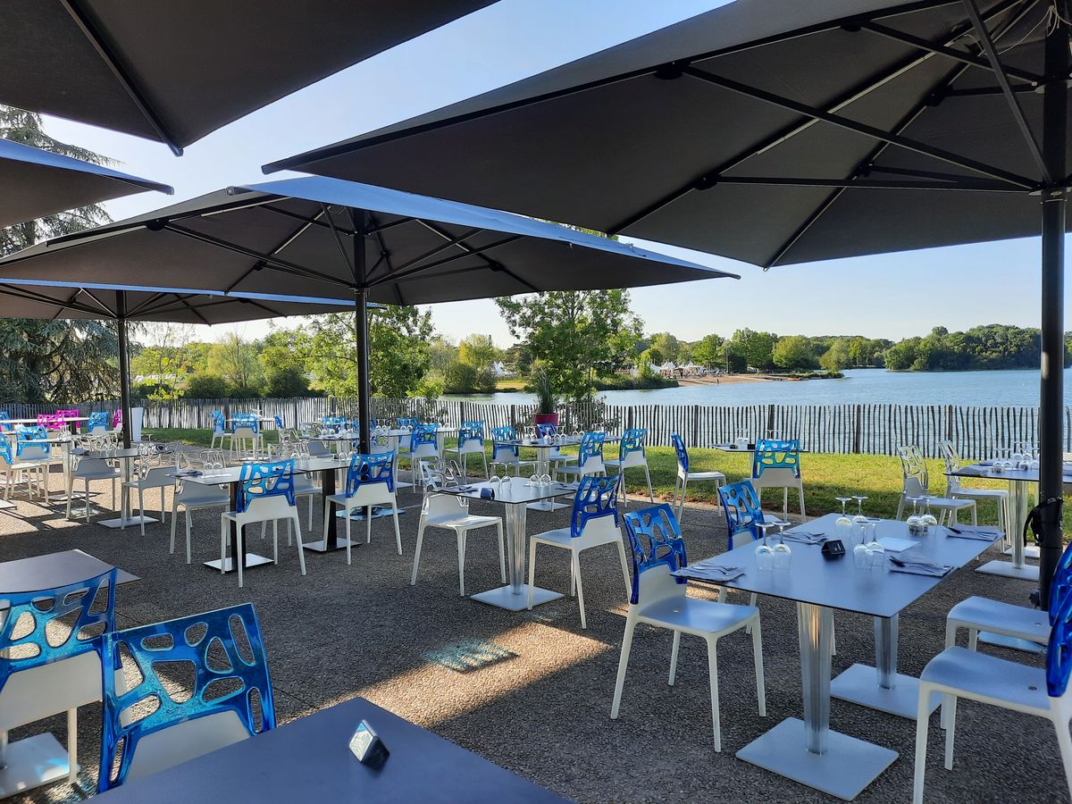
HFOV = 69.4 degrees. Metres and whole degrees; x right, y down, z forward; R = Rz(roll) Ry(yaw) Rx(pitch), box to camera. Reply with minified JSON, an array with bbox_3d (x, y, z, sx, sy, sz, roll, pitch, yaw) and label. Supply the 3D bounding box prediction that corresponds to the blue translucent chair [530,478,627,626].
[{"bbox_3d":[0.270,0.880,4.853,0.505,0.868,0.480,1,3,44],"label":"blue translucent chair"}]

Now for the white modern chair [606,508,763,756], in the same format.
[{"bbox_3d":[0.650,0.903,3.255,0.500,0.853,0.485,1,3,41],"label":"white modern chair"}]

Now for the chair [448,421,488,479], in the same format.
[{"bbox_3d":[-0.978,0.689,10.587,0.515,0.885,0.500,1,3,44],"label":"chair"}]

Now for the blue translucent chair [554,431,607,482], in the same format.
[{"bbox_3d":[0.480,0.754,8.443,0.500,0.853,0.485,1,3,43],"label":"blue translucent chair"}]

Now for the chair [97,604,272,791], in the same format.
[{"bbox_3d":[-0.743,0.984,1.807,0.498,0.879,0.523,-2,2,-42],"label":"chair"}]

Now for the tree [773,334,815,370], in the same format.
[{"bbox_3d":[80.166,-15.092,240.000,13.500,11.500,13.000,-1,2,0],"label":"tree"}]

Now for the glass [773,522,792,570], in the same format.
[{"bbox_3d":[0.945,0.552,2.972,0.069,0.173,0.069,1,3,42],"label":"glass"}]

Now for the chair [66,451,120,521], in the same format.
[{"bbox_3d":[-4.766,0.824,8.431,0.505,0.868,0.480,1,3,42],"label":"chair"}]

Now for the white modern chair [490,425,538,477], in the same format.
[{"bbox_3d":[-0.223,0.737,8.945,0.515,0.885,0.500,1,3,41],"label":"white modern chair"}]

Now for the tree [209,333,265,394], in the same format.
[{"bbox_3d":[-32.904,-3.972,85.000,6.300,7.400,6.000,-2,2,-21],"label":"tree"}]

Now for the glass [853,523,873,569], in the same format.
[{"bbox_3d":[1.250,0.549,2.962,0.069,0.172,0.069,1,3,42],"label":"glass"}]

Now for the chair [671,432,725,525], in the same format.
[{"bbox_3d":[1.635,0.749,7.751,0.500,0.853,0.485,-1,2,3],"label":"chair"}]

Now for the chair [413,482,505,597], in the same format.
[{"bbox_3d":[-0.546,0.862,5.548,0.515,0.885,0.500,1,3,42],"label":"chair"}]

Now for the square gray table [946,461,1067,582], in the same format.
[{"bbox_3d":[3.553,0.887,5.685,0.793,0.724,0.793,1,3,45],"label":"square gray table"}]

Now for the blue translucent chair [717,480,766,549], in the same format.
[{"bbox_3d":[1.240,0.891,4.063,0.515,0.885,0.500,1,3,40],"label":"blue translucent chair"}]

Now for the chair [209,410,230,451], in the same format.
[{"bbox_3d":[-5.547,0.616,13.964,0.500,0.853,0.485,-1,2,-2],"label":"chair"}]

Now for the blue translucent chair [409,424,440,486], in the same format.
[{"bbox_3d":[-1.538,0.712,10.066,0.500,0.853,0.485,1,3,44],"label":"blue translucent chair"}]

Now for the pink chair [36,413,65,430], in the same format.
[{"bbox_3d":[-8.617,0.676,13.718,0.500,0.885,0.515,-3,3,-43],"label":"pink chair"}]

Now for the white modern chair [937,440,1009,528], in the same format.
[{"bbox_3d":[3.692,0.772,6.535,0.515,0.885,0.500,1,3,39],"label":"white modern chair"}]

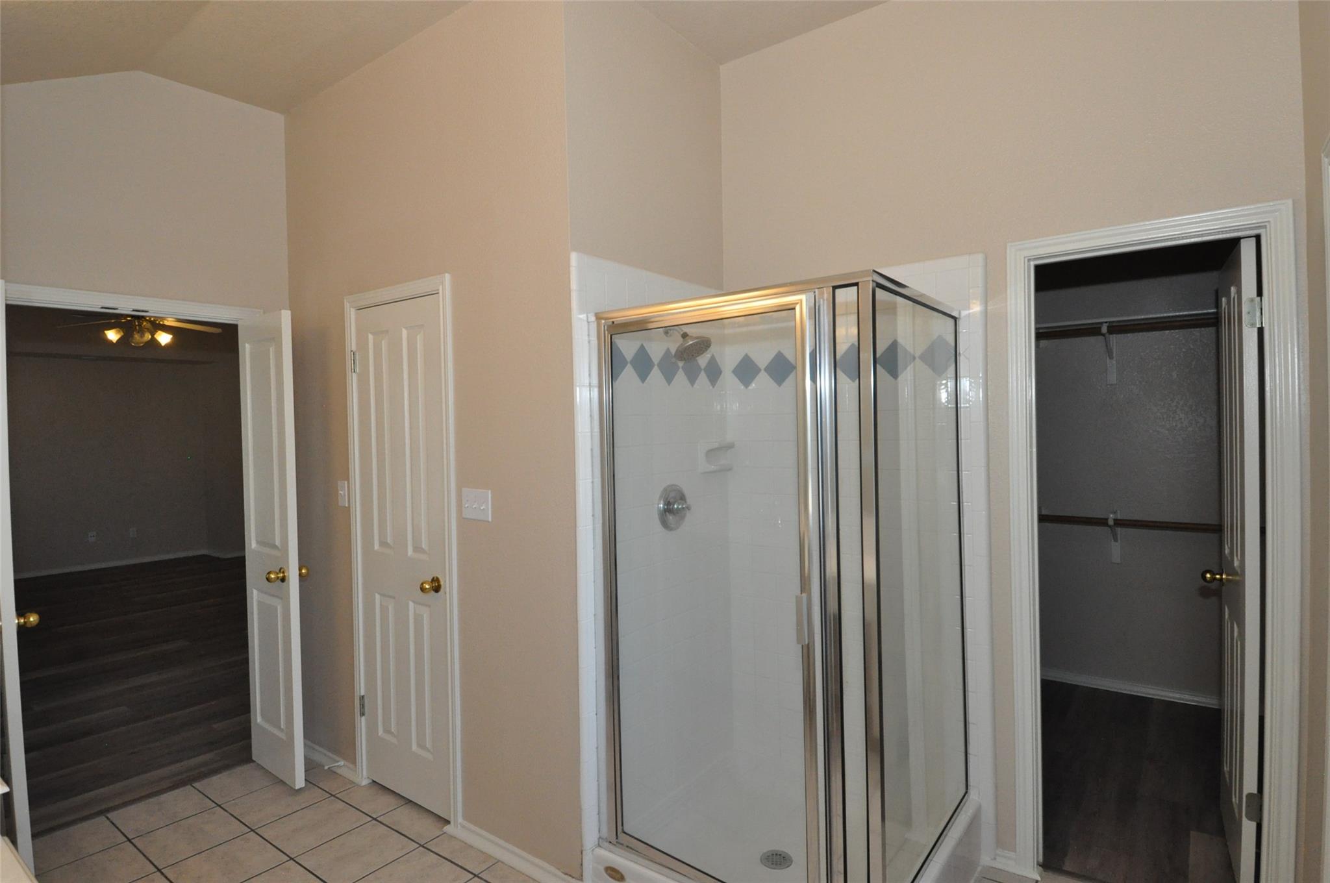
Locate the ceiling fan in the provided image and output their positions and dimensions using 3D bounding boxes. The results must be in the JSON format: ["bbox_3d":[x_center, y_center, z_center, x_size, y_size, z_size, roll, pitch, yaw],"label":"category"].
[{"bbox_3d":[-4.120,-0.950,5.200,1.080,0.420,1.080,0,1,38],"label":"ceiling fan"}]

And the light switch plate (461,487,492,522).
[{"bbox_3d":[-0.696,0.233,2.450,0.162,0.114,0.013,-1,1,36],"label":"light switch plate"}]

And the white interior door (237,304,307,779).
[{"bbox_3d":[-1.754,0.467,2.959,0.450,2.030,0.037,-1,1,37],"label":"white interior door"}]

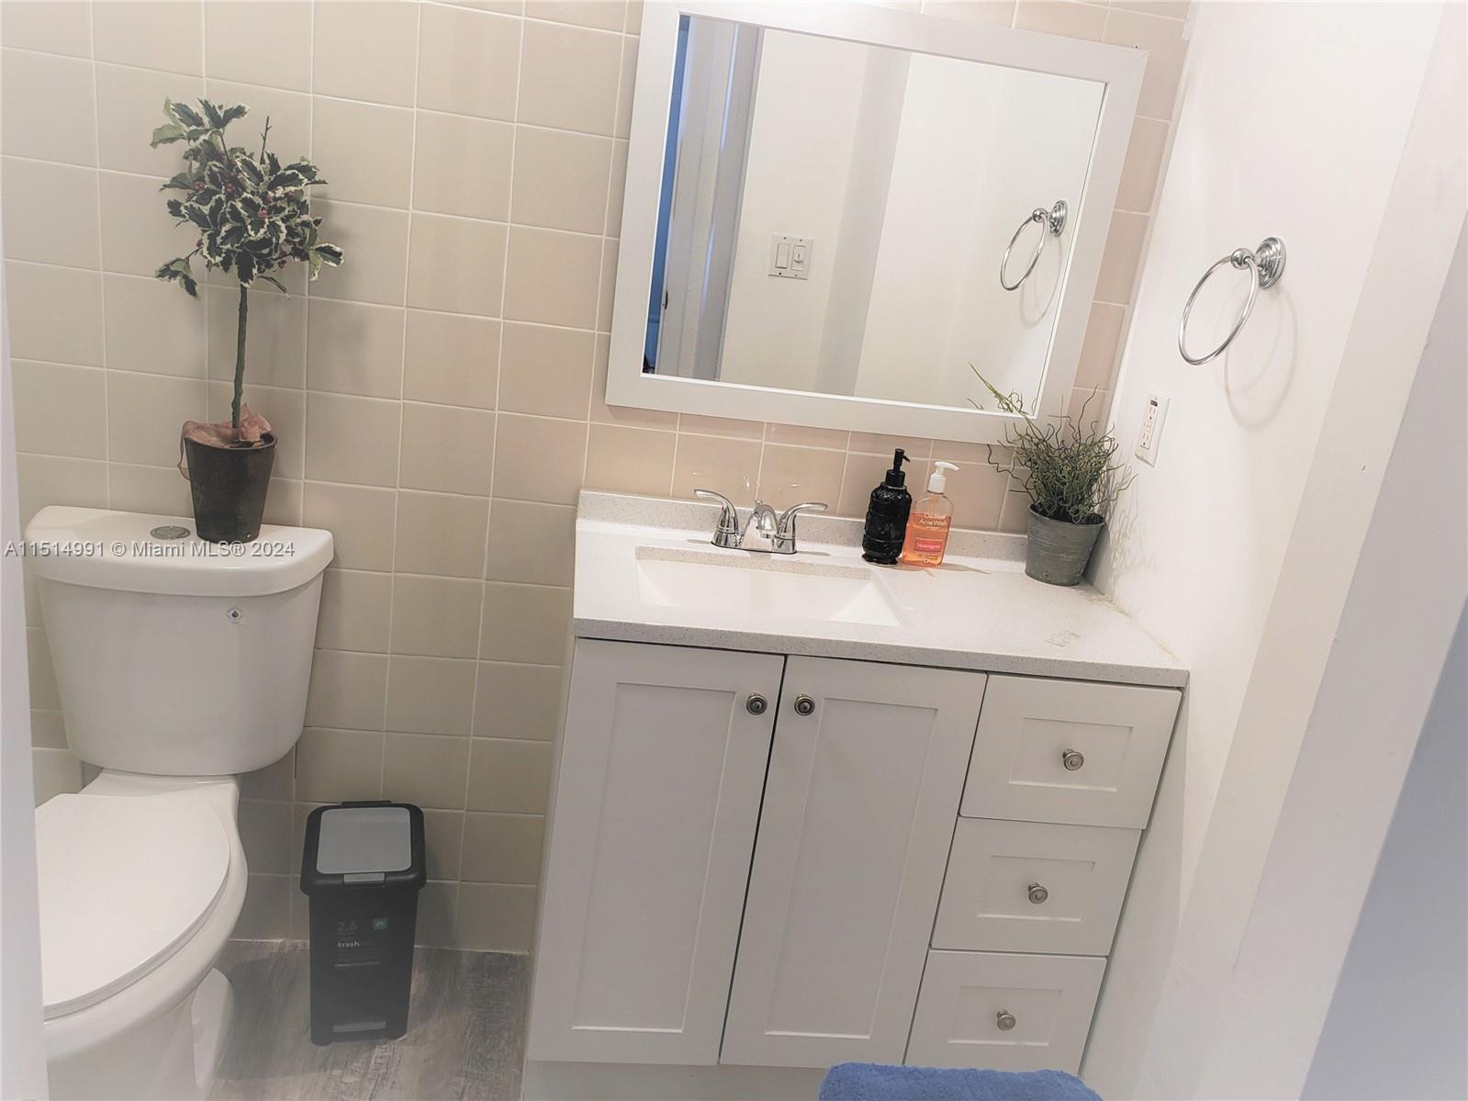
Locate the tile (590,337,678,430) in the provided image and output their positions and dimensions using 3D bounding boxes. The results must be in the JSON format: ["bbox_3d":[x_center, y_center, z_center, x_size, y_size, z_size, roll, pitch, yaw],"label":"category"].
[{"bbox_3d":[-0.166,-0.286,1.884,0.151,0.151,0.009,5,17,-9],"label":"tile"}]

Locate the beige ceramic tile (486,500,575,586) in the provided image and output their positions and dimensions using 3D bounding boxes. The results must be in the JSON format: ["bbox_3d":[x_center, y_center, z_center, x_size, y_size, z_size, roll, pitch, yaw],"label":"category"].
[{"bbox_3d":[-0.357,-0.009,1.940,0.150,0.150,0.010,5,17,-9],"label":"beige ceramic tile"}]

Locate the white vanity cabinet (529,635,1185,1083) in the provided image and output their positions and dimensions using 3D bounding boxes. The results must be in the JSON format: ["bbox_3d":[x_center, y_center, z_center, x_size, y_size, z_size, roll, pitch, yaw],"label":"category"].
[{"bbox_3d":[0.139,0.495,1.903,0.892,0.866,0.474,5,17,-9],"label":"white vanity cabinet"}]

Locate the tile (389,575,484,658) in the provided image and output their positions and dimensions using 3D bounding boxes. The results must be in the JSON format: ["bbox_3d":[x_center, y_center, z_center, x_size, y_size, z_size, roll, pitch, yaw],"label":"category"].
[{"bbox_3d":[-0.533,0.122,1.976,0.152,0.152,0.010,5,17,-10],"label":"tile"}]

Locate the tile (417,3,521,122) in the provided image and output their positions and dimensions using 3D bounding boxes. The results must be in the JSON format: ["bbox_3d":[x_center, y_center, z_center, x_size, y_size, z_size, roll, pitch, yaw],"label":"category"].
[{"bbox_3d":[-0.408,-0.755,1.710,0.152,0.152,0.010,5,17,-9],"label":"tile"}]

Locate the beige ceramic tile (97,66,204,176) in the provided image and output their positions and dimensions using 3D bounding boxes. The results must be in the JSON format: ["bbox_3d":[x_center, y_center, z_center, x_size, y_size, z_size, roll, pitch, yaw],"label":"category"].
[{"bbox_3d":[-0.875,-0.642,1.658,0.151,0.150,0.009,5,17,-9],"label":"beige ceramic tile"}]

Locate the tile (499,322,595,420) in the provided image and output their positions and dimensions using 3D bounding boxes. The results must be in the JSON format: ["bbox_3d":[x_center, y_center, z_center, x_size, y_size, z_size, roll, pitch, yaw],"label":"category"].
[{"bbox_3d":[-0.316,-0.298,1.850,0.150,0.150,0.010,5,17,-9],"label":"tile"}]

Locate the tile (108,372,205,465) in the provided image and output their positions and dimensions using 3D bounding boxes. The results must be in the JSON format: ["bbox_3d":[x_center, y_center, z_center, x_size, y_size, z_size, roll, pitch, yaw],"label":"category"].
[{"bbox_3d":[-0.948,-0.213,1.819,0.152,0.152,0.010,5,17,-9],"label":"tile"}]

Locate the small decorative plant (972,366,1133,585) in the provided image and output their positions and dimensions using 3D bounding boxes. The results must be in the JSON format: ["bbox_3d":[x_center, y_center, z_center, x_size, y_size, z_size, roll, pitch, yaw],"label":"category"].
[{"bbox_3d":[0.520,-0.123,1.899,0.305,0.360,0.215,5,17,-9],"label":"small decorative plant"}]

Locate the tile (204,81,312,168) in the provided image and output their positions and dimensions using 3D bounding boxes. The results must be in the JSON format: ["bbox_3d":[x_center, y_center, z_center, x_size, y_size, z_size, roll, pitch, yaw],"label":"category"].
[{"bbox_3d":[-0.732,-0.635,1.704,0.152,0.152,0.010,5,17,-10],"label":"tile"}]

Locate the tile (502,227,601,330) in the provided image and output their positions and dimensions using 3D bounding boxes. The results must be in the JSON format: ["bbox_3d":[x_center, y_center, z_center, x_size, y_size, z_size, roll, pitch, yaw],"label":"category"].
[{"bbox_3d":[-0.294,-0.441,1.796,0.151,0.150,0.009,5,17,-9],"label":"tile"}]

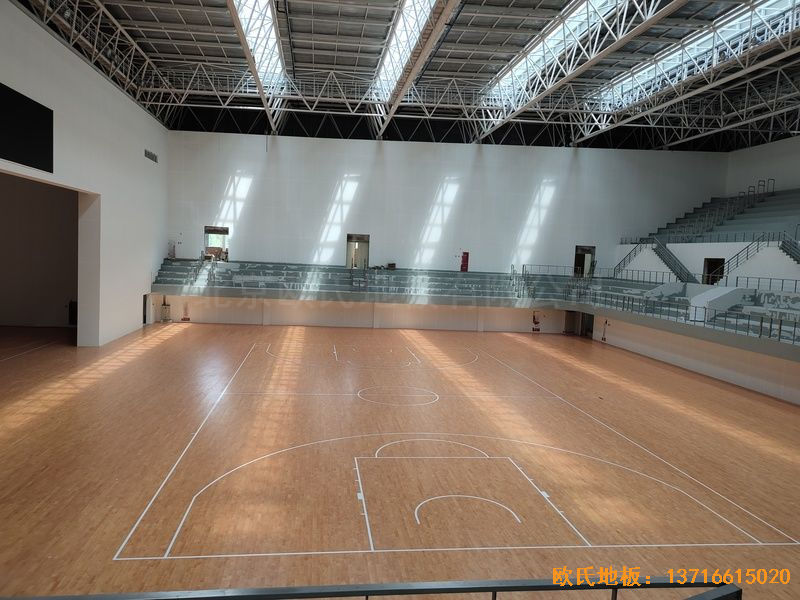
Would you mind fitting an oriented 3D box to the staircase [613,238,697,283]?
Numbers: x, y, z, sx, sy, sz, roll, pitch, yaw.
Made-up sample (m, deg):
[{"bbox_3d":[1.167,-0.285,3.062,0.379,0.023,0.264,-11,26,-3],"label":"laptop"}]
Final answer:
[{"bbox_3d":[21.011,-3.300,49.597,1.400,3.700,10.900,2,4,-8],"label":"staircase"}]

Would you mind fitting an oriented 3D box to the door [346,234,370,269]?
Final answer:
[{"bbox_3d":[-3.724,-4.315,53.833,2.030,3.030,0.200,2,4,-8],"label":"door"}]

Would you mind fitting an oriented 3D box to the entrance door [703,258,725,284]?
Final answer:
[{"bbox_3d":[22.559,-1.913,43.212,0.200,2.080,2.150,2,4,-8],"label":"entrance door"}]

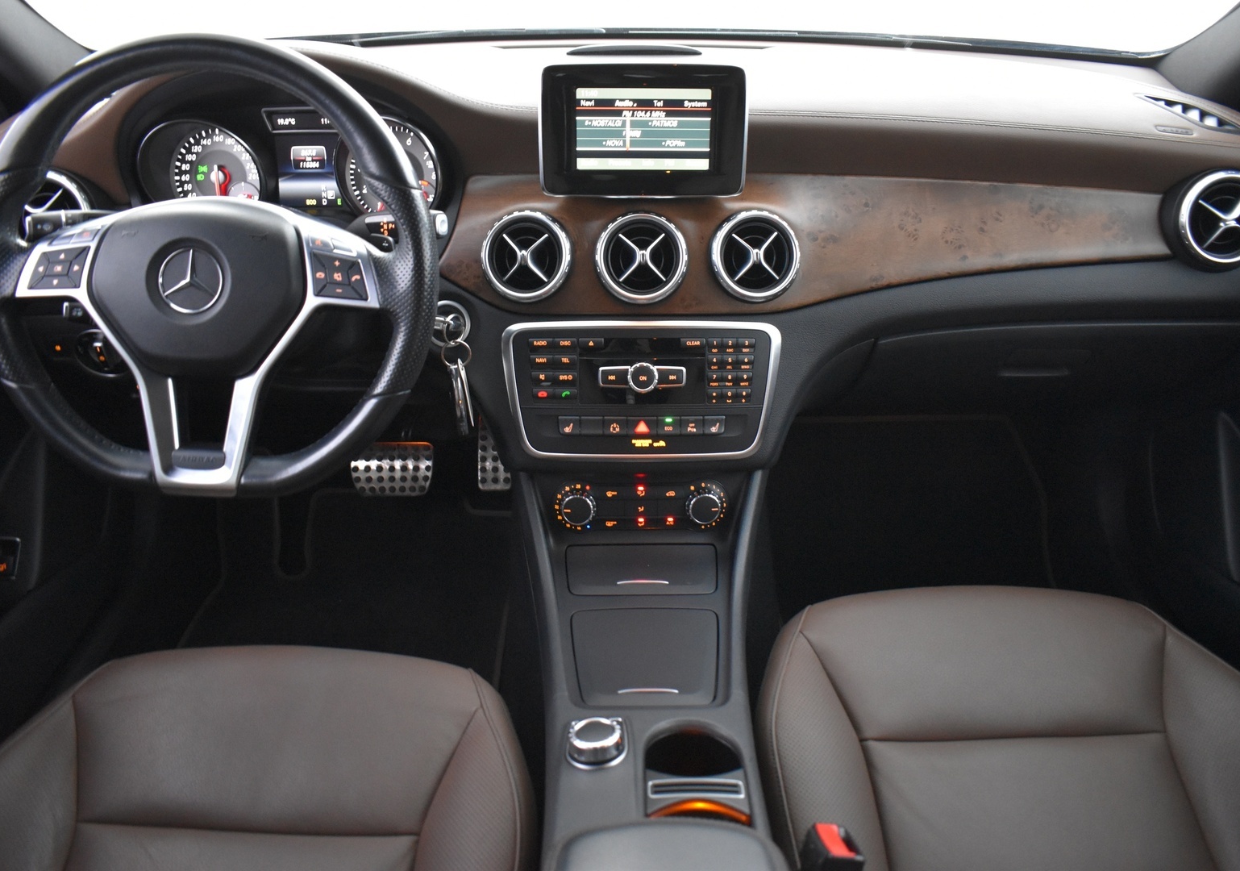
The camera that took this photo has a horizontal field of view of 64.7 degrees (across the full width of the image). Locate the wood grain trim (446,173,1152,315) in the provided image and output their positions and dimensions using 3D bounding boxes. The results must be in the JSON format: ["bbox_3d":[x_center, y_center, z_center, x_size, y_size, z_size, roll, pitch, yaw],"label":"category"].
[{"bbox_3d":[0.180,-0.189,0.965,0.700,0.135,0.060,0,10,0],"label":"wood grain trim"}]

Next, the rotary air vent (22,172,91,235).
[{"bbox_3d":[-0.556,-0.216,0.955,0.093,0.093,0.045,0,10,0],"label":"rotary air vent"}]

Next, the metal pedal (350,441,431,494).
[{"bbox_3d":[-0.314,0.046,1.350,0.112,0.075,0.025,0,-6,0],"label":"metal pedal"}]

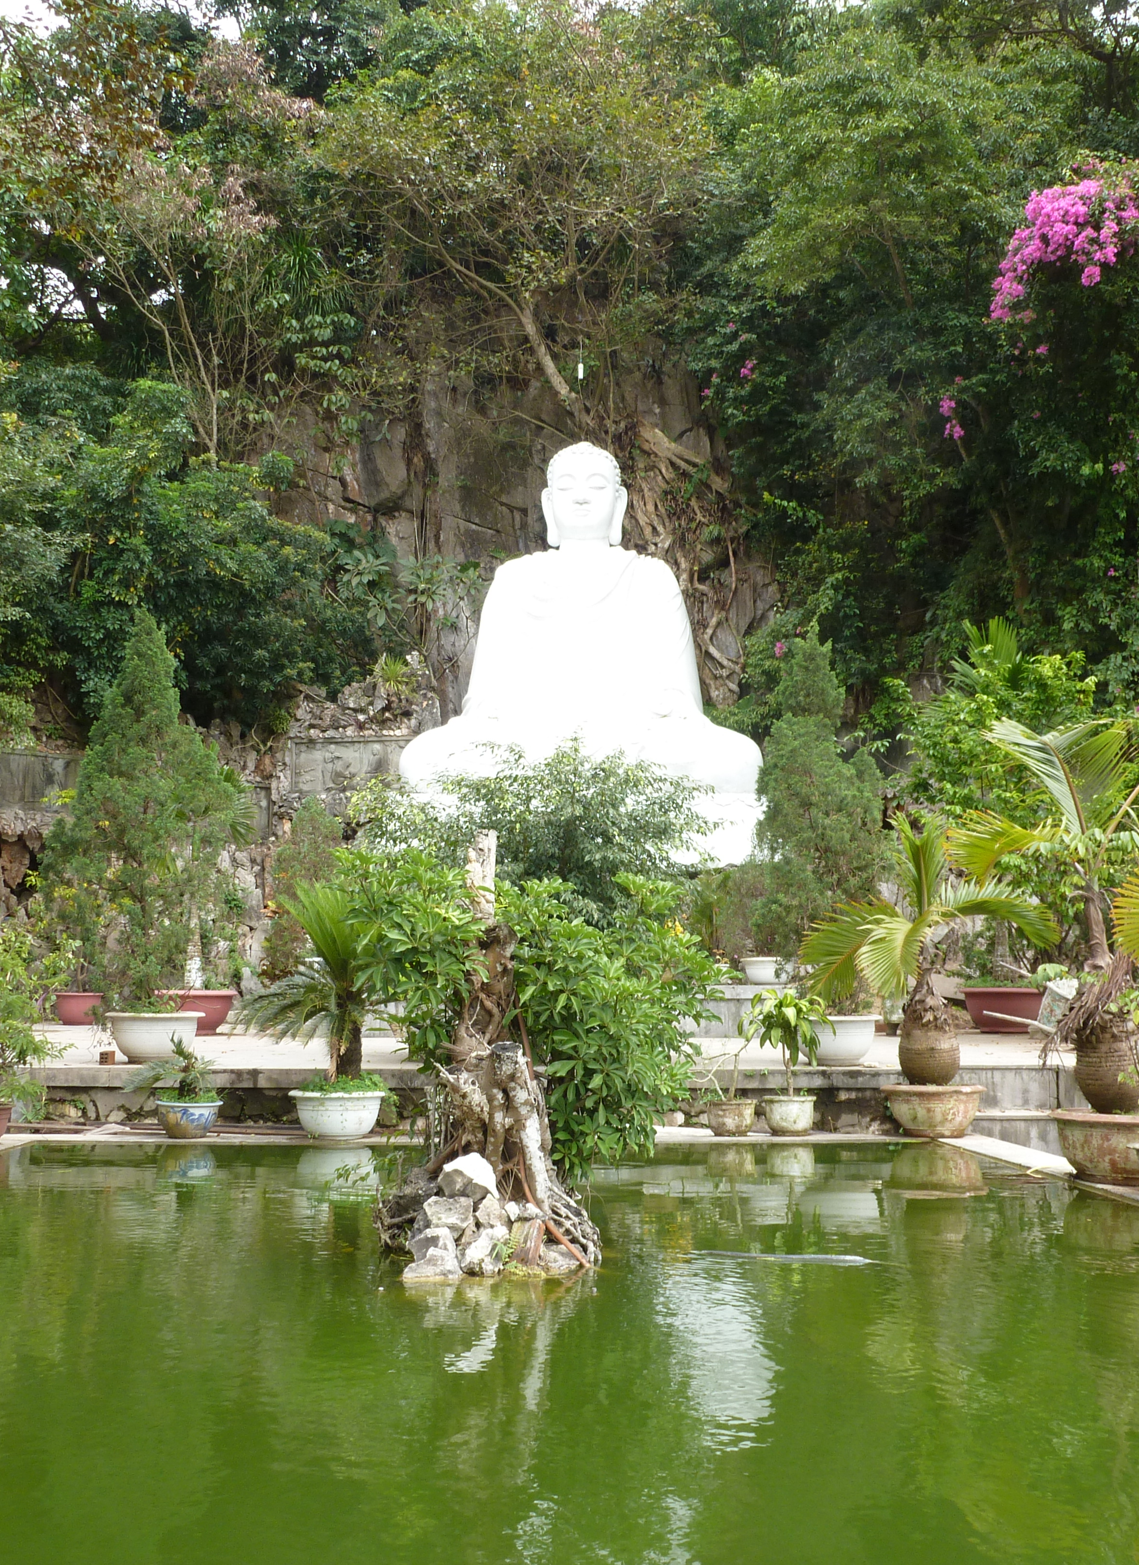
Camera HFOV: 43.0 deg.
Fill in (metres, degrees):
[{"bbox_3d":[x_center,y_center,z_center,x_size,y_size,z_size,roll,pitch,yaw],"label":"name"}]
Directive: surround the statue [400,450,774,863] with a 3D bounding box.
[{"bbox_3d":[0.251,-2.934,31.796,8.061,9.513,5.800,0,-9,-2],"label":"statue"}]

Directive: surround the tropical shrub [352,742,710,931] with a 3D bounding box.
[{"bbox_3d":[-0.486,0.933,18.370,4.476,3.013,3.805,0,-9,-2],"label":"tropical shrub"}]

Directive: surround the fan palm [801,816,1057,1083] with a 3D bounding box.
[{"bbox_3d":[3.823,1.938,15.352,2.716,3.192,2.500,0,-9,-2],"label":"fan palm"}]

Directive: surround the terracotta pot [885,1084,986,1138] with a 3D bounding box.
[{"bbox_3d":[3.821,3.418,15.115,1.044,0.524,1.044,-2,-9,14],"label":"terracotta pot"}]

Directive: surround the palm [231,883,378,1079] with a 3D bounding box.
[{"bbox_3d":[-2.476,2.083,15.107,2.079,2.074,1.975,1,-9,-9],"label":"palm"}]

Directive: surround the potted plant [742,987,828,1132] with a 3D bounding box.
[{"bbox_3d":[2.290,2.942,15.282,0.981,1.512,0.981,0,-9,-2],"label":"potted plant"}]

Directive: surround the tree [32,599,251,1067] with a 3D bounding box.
[{"bbox_3d":[-5.266,0.627,17.908,2.643,5.549,2.300,0,-9,-2],"label":"tree"}]

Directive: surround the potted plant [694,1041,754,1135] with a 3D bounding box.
[{"bbox_3d":[1.636,3.201,15.122,0.627,0.985,0.520,-1,-9,6],"label":"potted plant"}]

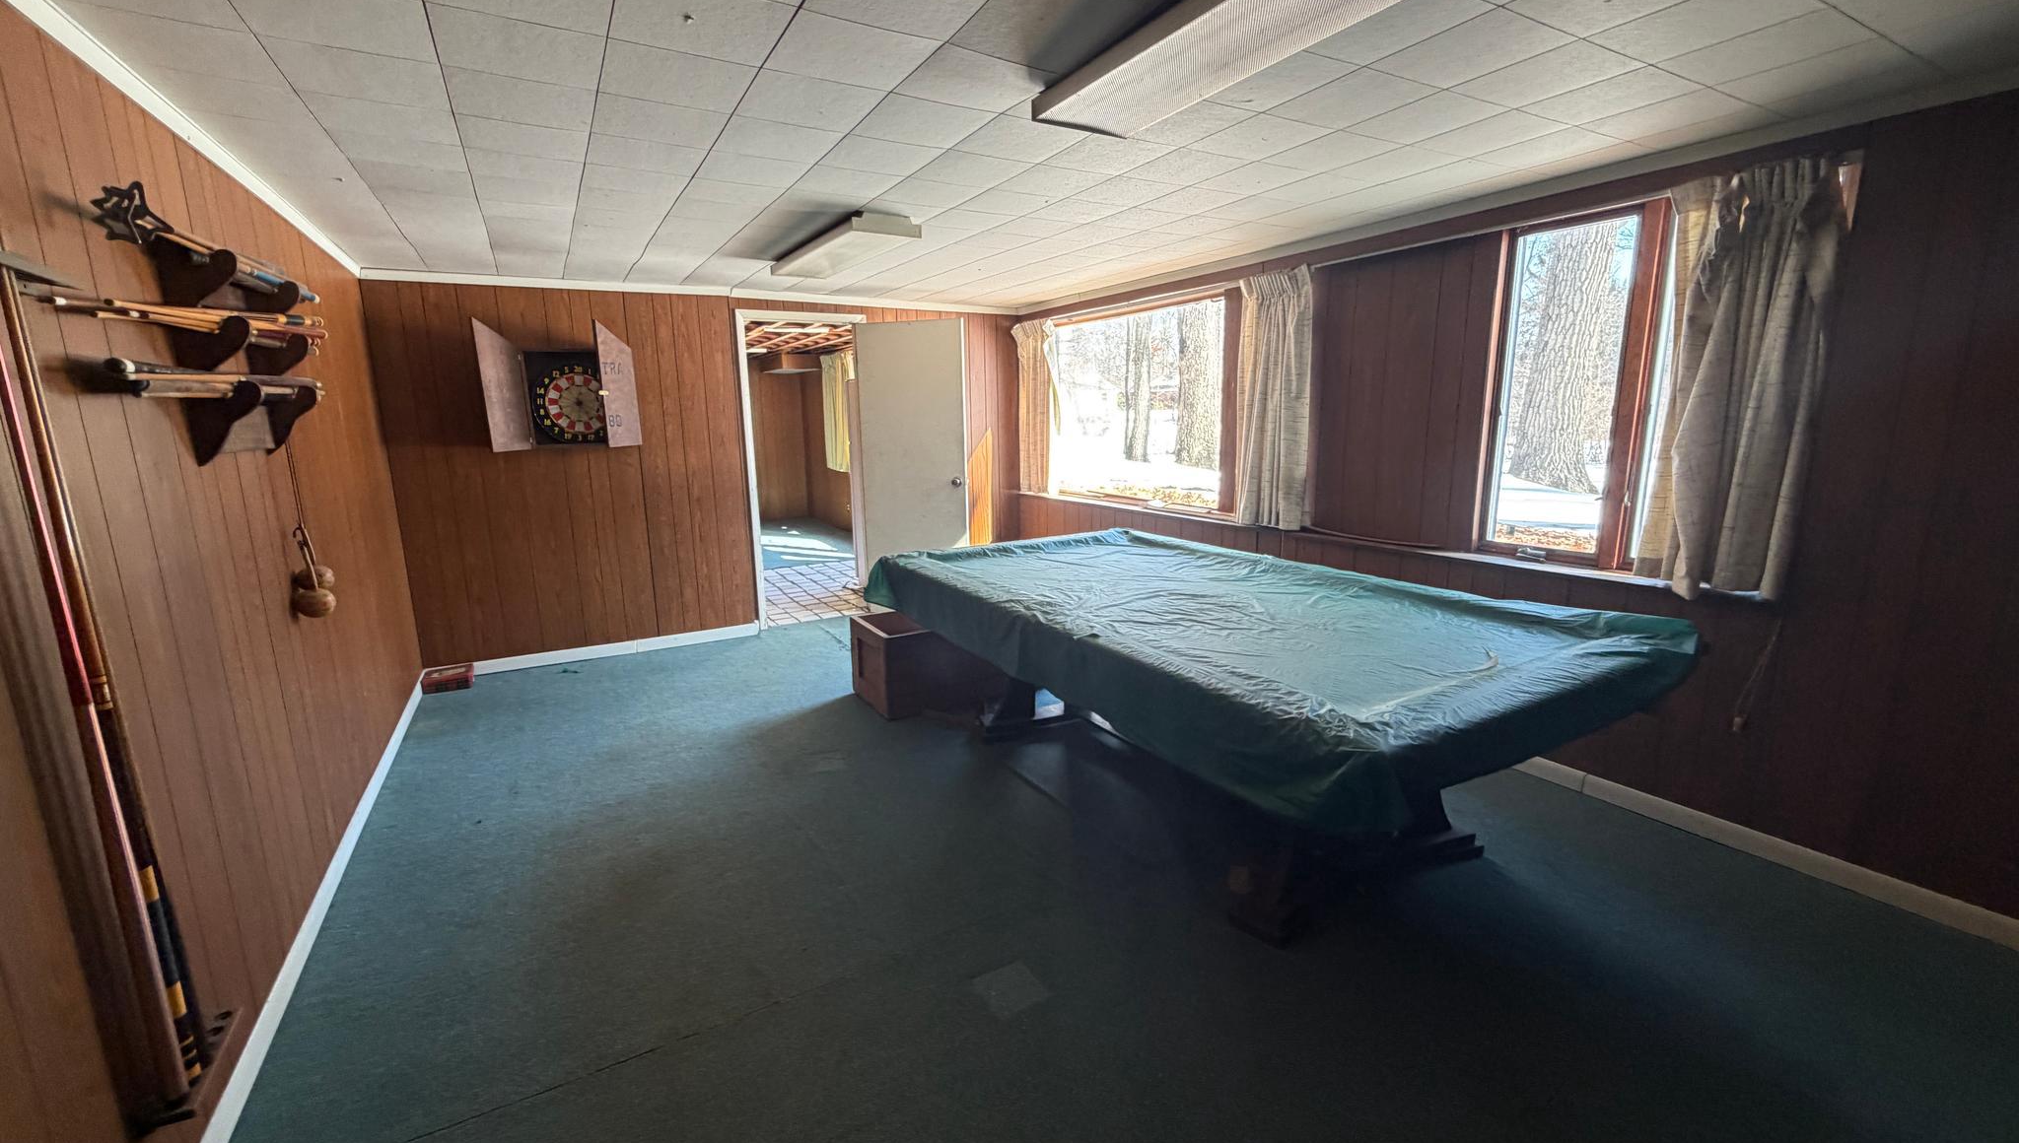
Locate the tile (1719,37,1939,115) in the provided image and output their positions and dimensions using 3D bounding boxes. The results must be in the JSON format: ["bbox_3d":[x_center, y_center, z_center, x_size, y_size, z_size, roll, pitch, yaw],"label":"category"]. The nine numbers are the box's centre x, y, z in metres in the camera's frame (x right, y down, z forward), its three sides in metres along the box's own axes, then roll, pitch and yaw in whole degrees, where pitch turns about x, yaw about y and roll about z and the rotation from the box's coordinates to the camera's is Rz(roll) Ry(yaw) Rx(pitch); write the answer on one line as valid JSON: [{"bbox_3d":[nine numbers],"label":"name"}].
[{"bbox_3d":[2.004,-1.225,2.021,0.310,0.015,0.315,-7,12,-29],"label":"tile"}]

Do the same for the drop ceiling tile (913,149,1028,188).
[{"bbox_3d":[-0.123,-1.282,2.582,0.305,0.020,0.305,-7,12,-29],"label":"drop ceiling tile"}]

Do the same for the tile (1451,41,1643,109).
[{"bbox_3d":[1.286,-1.193,1.958,0.303,0.020,0.303,-7,12,-29],"label":"tile"}]

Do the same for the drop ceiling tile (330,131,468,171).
[{"bbox_3d":[-1.742,-1.209,2.351,0.305,0.020,0.305,-7,12,-29],"label":"drop ceiling tile"}]

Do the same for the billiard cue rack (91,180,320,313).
[{"bbox_3d":[-1.962,-0.727,2.074,0.140,0.192,1.597,-7,12,-29],"label":"billiard cue rack"}]

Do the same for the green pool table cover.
[{"bbox_3d":[0.653,0.160,2.933,1.435,0.239,2.495,-7,12,-29],"label":"green pool table cover"}]

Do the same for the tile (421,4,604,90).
[{"bbox_3d":[-1.018,-1.092,1.700,0.303,0.020,0.303,-7,12,-29],"label":"tile"}]

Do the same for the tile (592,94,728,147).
[{"bbox_3d":[-0.929,-1.200,2.164,0.310,0.015,0.315,-7,12,-29],"label":"tile"}]

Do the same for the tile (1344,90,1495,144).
[{"bbox_3d":[1.137,-1.231,2.214,0.304,0.017,0.304,-7,12,-29],"label":"tile"}]

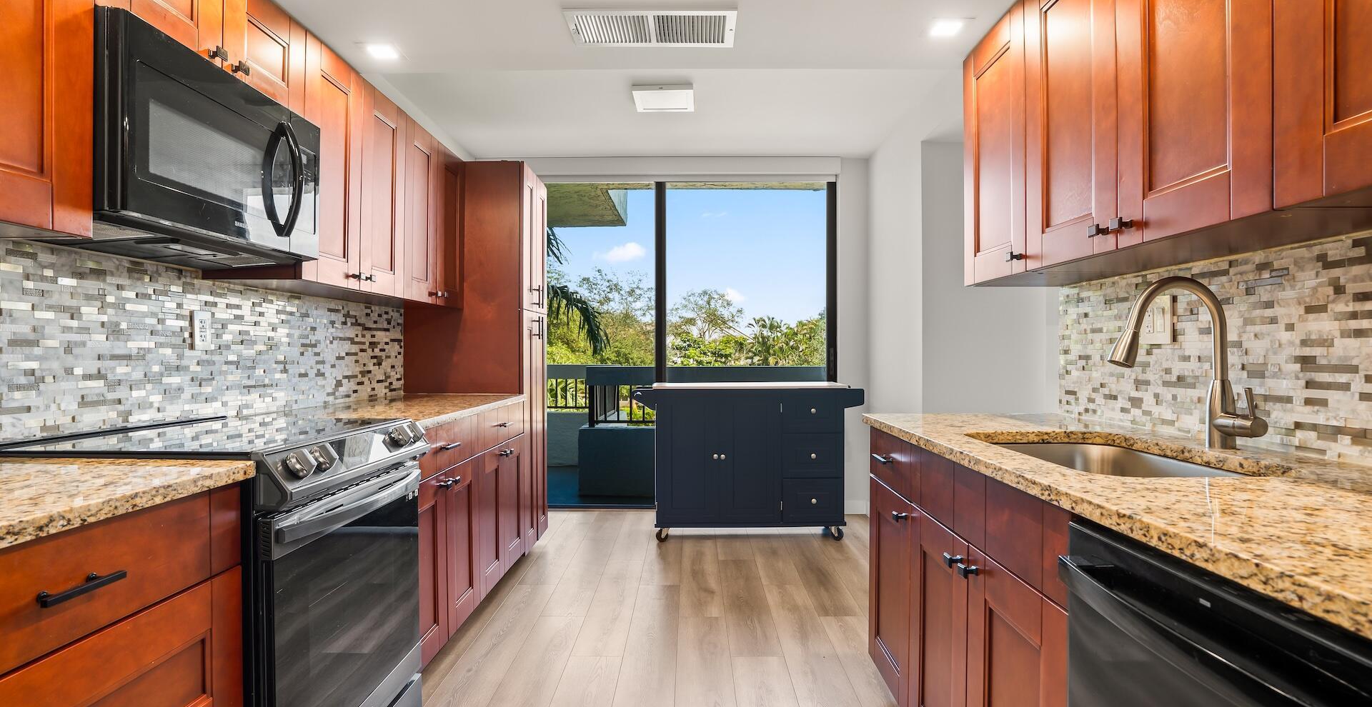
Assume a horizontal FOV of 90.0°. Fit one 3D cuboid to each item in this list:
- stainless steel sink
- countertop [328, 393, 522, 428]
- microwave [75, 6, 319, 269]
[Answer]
[{"bbox_3d":[0.955,0.352,1.527,0.460,0.210,0.700,0,0,1],"label":"stainless steel sink"},{"bbox_3d":[-1.150,0.234,2.844,0.635,0.036,1.465,0,0,1],"label":"countertop"},{"bbox_3d":[-1.273,-0.475,1.726,0.410,0.418,0.760,0,0,1],"label":"microwave"}]

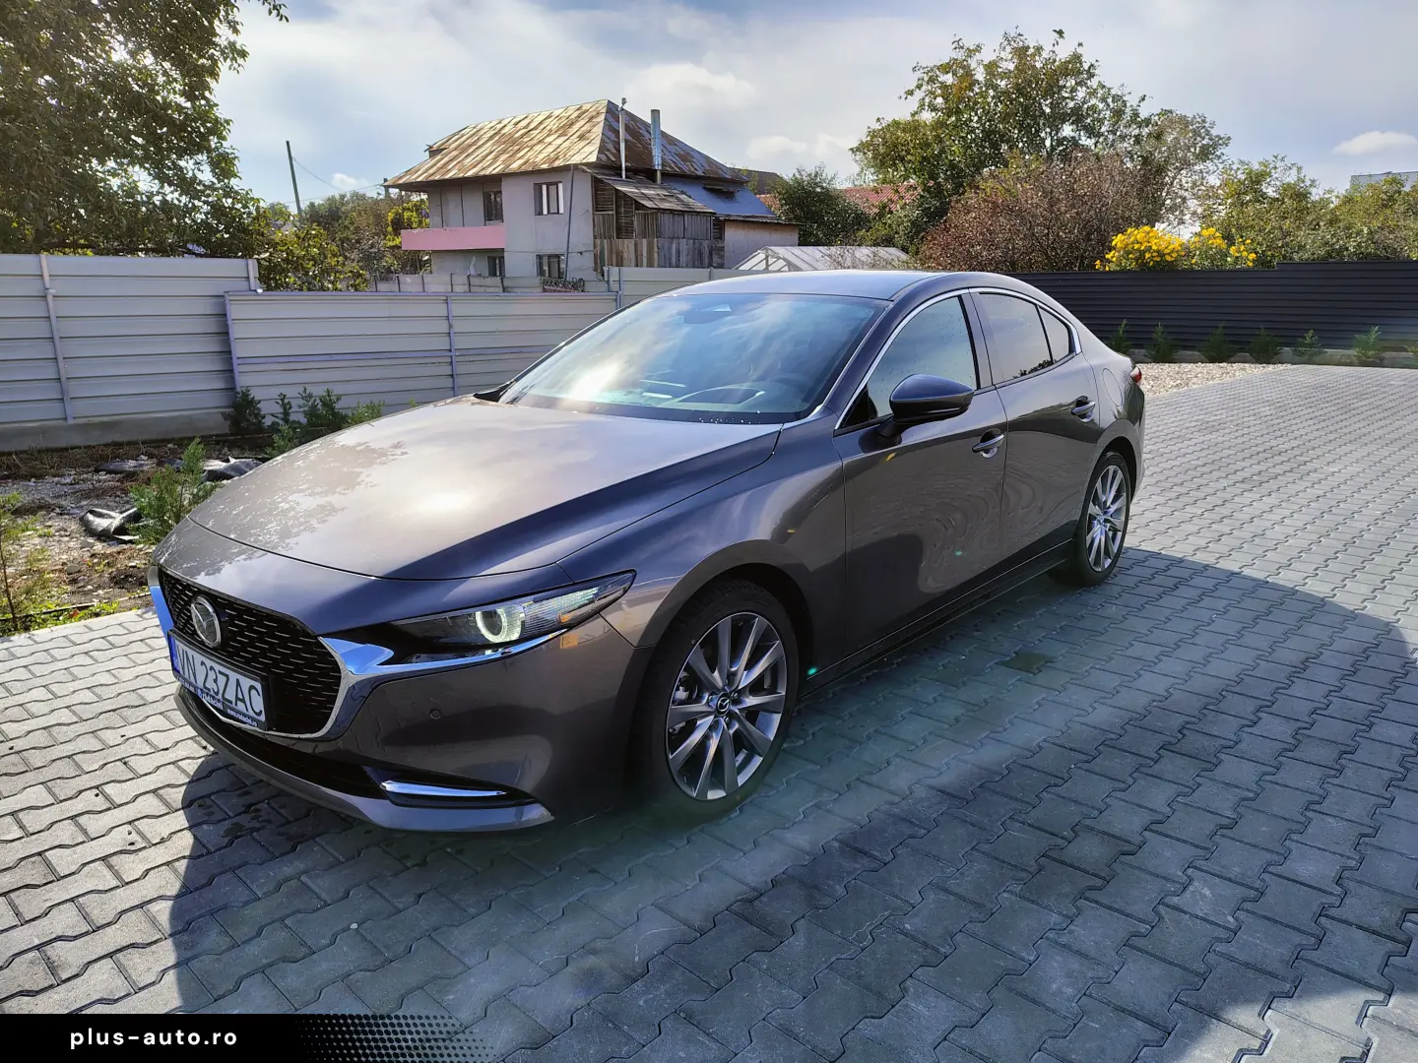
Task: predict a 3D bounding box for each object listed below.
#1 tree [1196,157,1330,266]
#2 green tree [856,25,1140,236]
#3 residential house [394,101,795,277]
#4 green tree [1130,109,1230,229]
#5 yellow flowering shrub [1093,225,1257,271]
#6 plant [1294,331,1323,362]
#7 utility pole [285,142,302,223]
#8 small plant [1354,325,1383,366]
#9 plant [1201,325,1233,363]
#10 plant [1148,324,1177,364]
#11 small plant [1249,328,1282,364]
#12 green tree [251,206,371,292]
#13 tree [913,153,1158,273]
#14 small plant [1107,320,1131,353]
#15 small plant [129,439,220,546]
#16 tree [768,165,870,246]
[{"bbox_3d":[12.882,-6.590,23.385,3.091,4.336,2.782,8,16,27],"label":"tree"},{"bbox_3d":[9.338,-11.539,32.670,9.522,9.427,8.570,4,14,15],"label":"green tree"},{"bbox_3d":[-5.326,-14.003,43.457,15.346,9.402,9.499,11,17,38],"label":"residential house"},{"bbox_3d":[14.868,-10.426,31.243,3.600,5.600,3.600,6,15,24],"label":"green tree"},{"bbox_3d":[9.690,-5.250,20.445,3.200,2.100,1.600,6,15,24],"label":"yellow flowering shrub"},{"bbox_3d":[11.075,-3.413,18.168,0.496,0.591,0.496,9,16,30],"label":"plant"},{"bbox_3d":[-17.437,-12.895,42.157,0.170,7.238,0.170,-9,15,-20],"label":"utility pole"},{"bbox_3d":[11.809,-3.325,17.600,0.540,0.693,0.540,9,16,32],"label":"small plant"},{"bbox_3d":[9.910,-3.652,19.182,0.587,0.741,0.587,7,16,26],"label":"plant"},{"bbox_3d":[8.536,-3.526,18.500,0.560,0.749,0.560,6,15,24],"label":"plant"},{"bbox_3d":[10.192,-3.391,18.000,0.570,0.649,0.570,7,16,28],"label":"small plant"},{"bbox_3d":[-5.871,-3.613,14.639,1.800,2.400,1.800,-6,15,-21],"label":"green tree"},{"bbox_3d":[8.762,-7.791,26.904,6.314,4.929,5.683,5,15,17],"label":"tree"},{"bbox_3d":[8.514,-3.952,20.339,0.533,0.852,0.533,6,15,22],"label":"small plant"},{"bbox_3d":[-3.113,-0.209,5.751,0.560,0.667,0.560,-8,16,-28],"label":"small plant"},{"bbox_3d":[3.370,-8.815,30.778,3.128,4.992,2.815,2,14,6],"label":"tree"}]

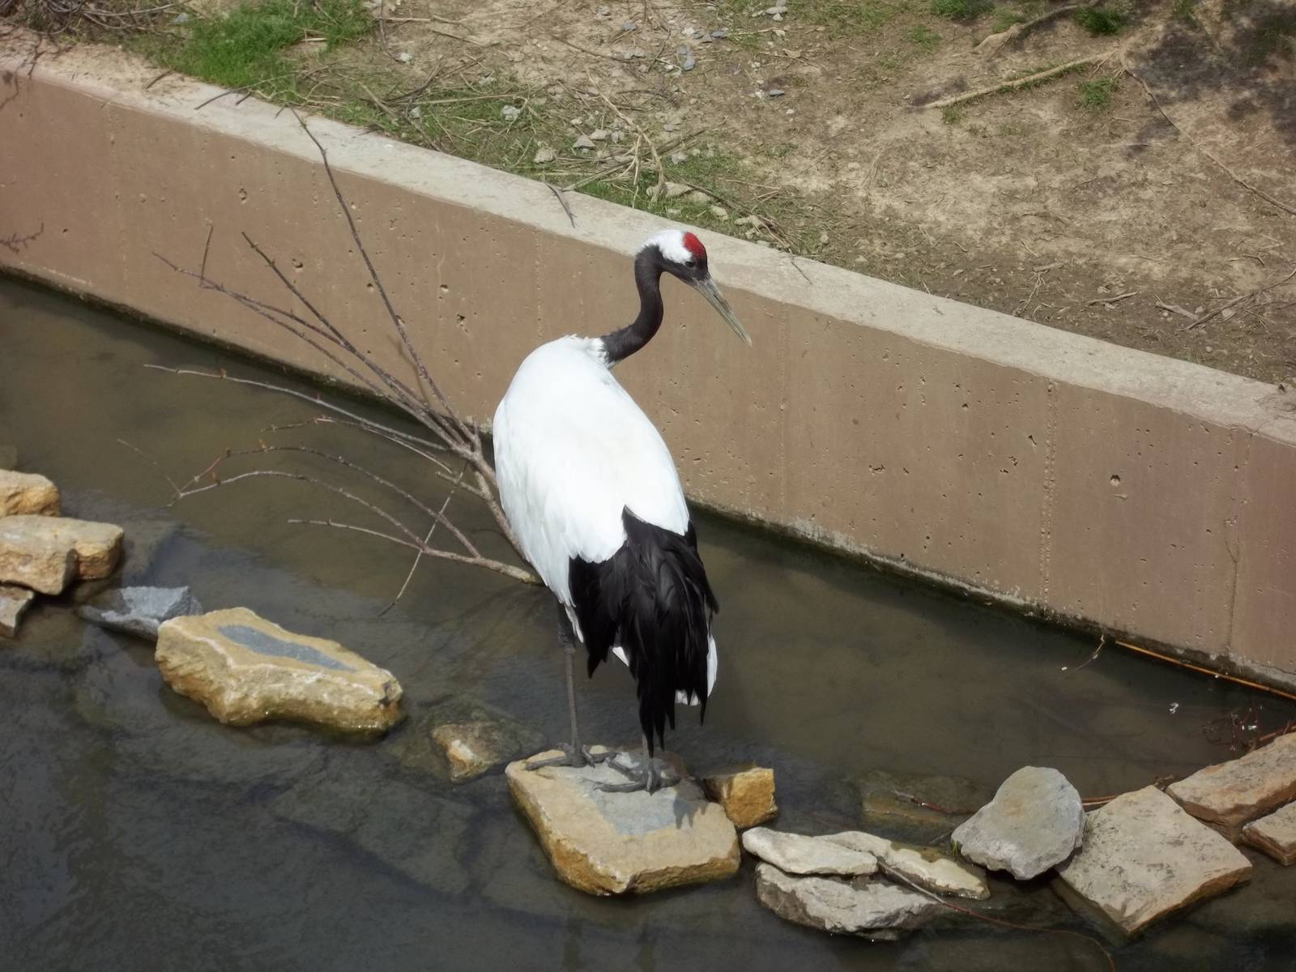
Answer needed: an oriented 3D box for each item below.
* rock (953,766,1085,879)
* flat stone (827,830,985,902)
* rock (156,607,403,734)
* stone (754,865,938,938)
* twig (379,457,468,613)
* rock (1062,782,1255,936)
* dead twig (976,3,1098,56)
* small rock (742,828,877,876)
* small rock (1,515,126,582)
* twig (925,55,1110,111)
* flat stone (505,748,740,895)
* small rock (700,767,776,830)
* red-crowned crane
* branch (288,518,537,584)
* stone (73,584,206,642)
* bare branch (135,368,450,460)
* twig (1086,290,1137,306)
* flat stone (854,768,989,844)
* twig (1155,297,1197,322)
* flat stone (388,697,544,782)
[{"bbox_3d":[0.691,0.627,6.694,0.235,0.120,0.215,5,30,10],"label":"rock"},{"bbox_3d":[0.476,0.695,6.640,0.300,0.065,0.120,17,34,28],"label":"flat stone"},{"bbox_3d":[-0.729,0.376,7.081,0.490,0.140,0.220,15,32,27],"label":"rock"},{"bbox_3d":[0.345,0.741,6.436,0.320,0.090,0.140,8,30,16],"label":"stone"},{"bbox_3d":[-0.470,0.109,7.553,0.020,0.170,0.408,12,31,22],"label":"twig"},{"bbox_3d":[0.931,0.689,6.619,0.310,0.075,0.265,-20,35,-30],"label":"rock"},{"bbox_3d":[0.928,-1.096,8.610,0.393,0.060,0.050,-22,36,-33],"label":"dead twig"},{"bbox_3d":[0.285,0.672,6.467,0.240,0.045,0.100,12,31,23],"label":"small rock"},{"bbox_3d":[-1.248,0.137,7.648,0.260,0.090,0.170,3,30,7],"label":"small rock"},{"bbox_3d":[0.860,-0.934,8.320,0.530,0.045,0.035,-16,32,-26],"label":"twig"},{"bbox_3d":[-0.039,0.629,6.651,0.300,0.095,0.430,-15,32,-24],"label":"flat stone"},{"bbox_3d":[0.173,0.593,6.806,0.145,0.090,0.110,2,30,4],"label":"small rock"},{"bbox_3d":[0.000,0.085,6.571,0.480,1.080,0.600,-12,31,-19],"label":"red-crowned crane"},{"bbox_3d":[-0.493,0.139,7.534,0.534,0.120,0.090,5,30,11],"label":"branch"},{"bbox_3d":[-1.026,0.259,7.390,0.230,0.070,0.150,12,31,22],"label":"stone"},{"bbox_3d":[-0.788,-0.174,7.980,0.820,0.080,0.050,14,32,26],"label":"bare branch"},{"bbox_3d":[0.963,-0.390,7.457,0.120,0.015,0.022,-15,32,-23],"label":"twig"},{"bbox_3d":[0.521,0.604,6.779,0.240,0.060,0.140,5,29,11],"label":"flat stone"},{"bbox_3d":[1.086,-0.359,7.396,0.030,0.022,0.106,-26,38,-37],"label":"twig"},{"bbox_3d":[-0.351,0.493,6.978,0.250,0.090,0.200,14,32,26],"label":"flat stone"}]

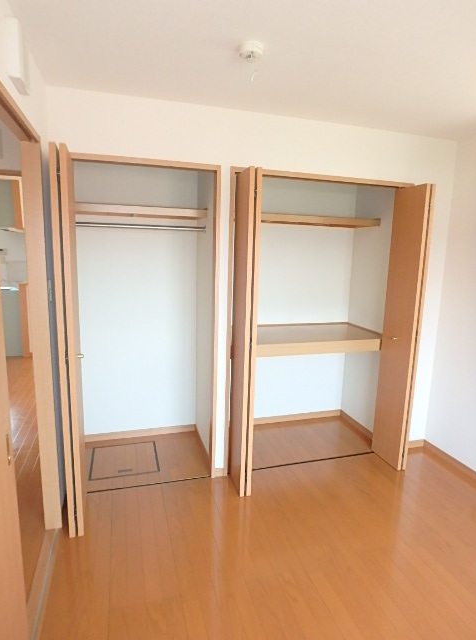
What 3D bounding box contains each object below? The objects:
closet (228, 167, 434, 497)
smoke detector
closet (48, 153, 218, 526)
[{"bbox_3d":[0.531,0.016,2.996,1.385,2.078,1.010,-1,10,-16],"label":"closet"},{"bbox_3d":[0.054,-1.131,1.640,0.100,0.048,0.100,1,9,0],"label":"smoke detector"},{"bbox_3d":[-0.628,0.052,2.606,0.930,2.078,1.110,-1,10,-16],"label":"closet"}]

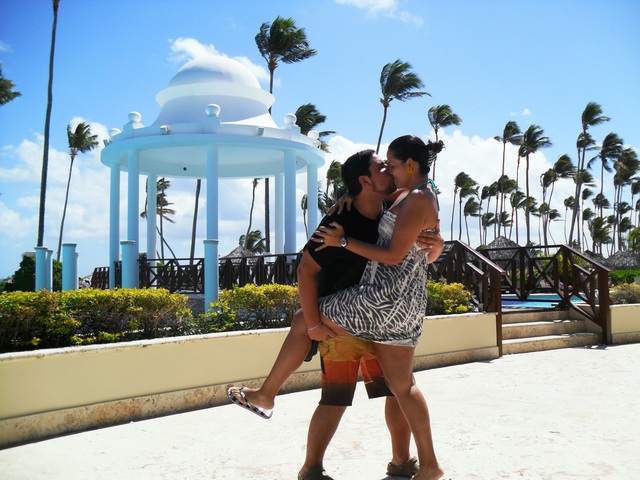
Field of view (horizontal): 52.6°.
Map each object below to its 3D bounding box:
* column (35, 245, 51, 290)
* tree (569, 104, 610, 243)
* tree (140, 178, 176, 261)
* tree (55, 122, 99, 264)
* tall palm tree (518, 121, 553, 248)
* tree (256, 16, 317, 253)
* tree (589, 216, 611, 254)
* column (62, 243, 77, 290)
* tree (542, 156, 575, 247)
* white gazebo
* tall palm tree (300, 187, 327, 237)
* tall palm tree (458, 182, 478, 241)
[{"bbox_3d":[-7.749,0.988,17.976,0.362,1.511,0.362,1,-3,-23],"label":"column"},{"bbox_3d":[22.797,-4.010,54.294,3.588,15.256,2.871,-2,-3,23],"label":"tree"},{"bbox_3d":[-16.050,-1.049,64.161,3.561,10.969,3.204,0,-3,-14],"label":"tree"},{"bbox_3d":[-20.027,-2.943,53.250,3.481,13.609,2.611,1,-3,-21],"label":"tree"},{"bbox_3d":[19.246,-3.246,57.258,2.995,14.107,2.695,-1,-3,19],"label":"tall palm tree"},{"bbox_3d":[-2.260,-6.142,44.405,4.080,18.776,3.672,0,-3,-3],"label":"tree"},{"bbox_3d":[26.891,0.879,62.035,2.299,6.287,2.299,-2,-3,23],"label":"tree"},{"bbox_3d":[-6.207,0.873,16.029,0.365,1.505,0.365,1,-3,-21],"label":"column"},{"bbox_3d":[22.301,-2.028,60.194,3.245,11.955,2.758,-2,-3,20],"label":"tree"},{"bbox_3d":[-3.360,-2.045,20.877,7.014,7.585,7.014,0,-3,-9],"label":"white gazebo"},{"bbox_3d":[-0.687,-0.699,78.157,3.255,11.595,3.255,0,-3,-1],"label":"tall palm tree"},{"bbox_3d":[18.120,-1.130,78.173,2.531,12.196,2.531,-1,-3,13],"label":"tall palm tree"}]

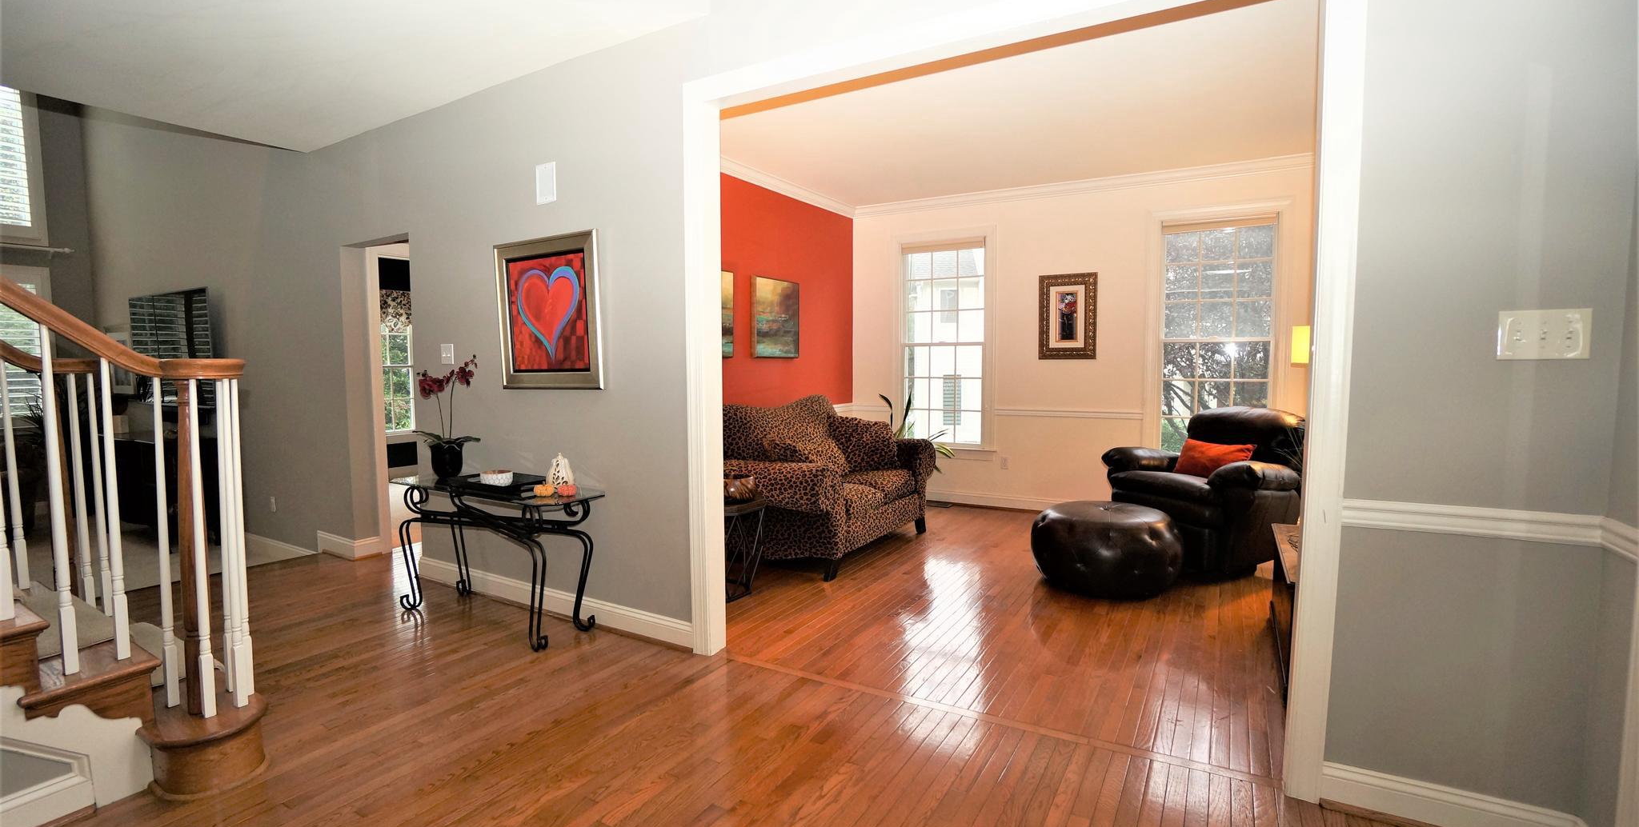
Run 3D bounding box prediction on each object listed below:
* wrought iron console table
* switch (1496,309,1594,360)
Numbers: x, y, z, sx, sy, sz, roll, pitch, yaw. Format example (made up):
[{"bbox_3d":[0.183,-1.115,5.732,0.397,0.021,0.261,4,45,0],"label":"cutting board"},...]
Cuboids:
[{"bbox_3d":[-1.625,0.708,3.428,1.200,0.690,0.350,2,5,29],"label":"wrought iron console table"},{"bbox_3d":[1.832,-0.198,1.727,0.170,0.126,0.014,2,5,29],"label":"switch"}]

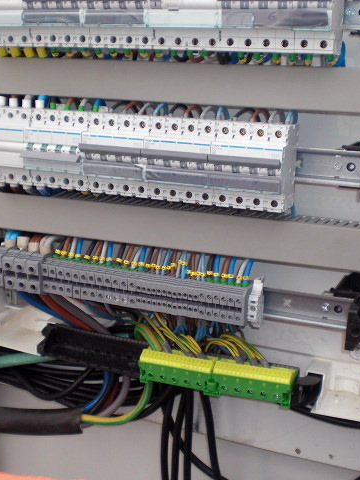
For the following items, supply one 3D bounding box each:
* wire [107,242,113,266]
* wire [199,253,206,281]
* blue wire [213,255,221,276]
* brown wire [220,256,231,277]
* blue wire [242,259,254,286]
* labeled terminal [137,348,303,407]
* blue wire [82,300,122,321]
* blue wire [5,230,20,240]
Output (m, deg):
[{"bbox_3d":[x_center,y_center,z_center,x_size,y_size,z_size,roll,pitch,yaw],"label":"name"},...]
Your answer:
[{"bbox_3d":[-0.078,0.016,0.779,0.005,0.028,0.005,5,3,0],"label":"wire"},{"bbox_3d":[0.024,0.028,0.739,0.004,0.031,0.004,5,4,22],"label":"wire"},{"bbox_3d":[0.039,0.027,0.731,0.007,0.025,0.008,7,13,21],"label":"blue wire"},{"bbox_3d":[0.048,0.028,0.729,0.005,0.023,0.005,20,7,18],"label":"brown wire"},{"bbox_3d":[0.071,0.033,0.719,0.007,0.031,0.008,18,17,19],"label":"blue wire"},{"bbox_3d":[0.038,0.145,0.759,0.170,0.033,0.031,5,12,22],"label":"labeled terminal"},{"bbox_3d":[-0.088,0.081,0.802,0.048,0.018,0.016,7,13,21],"label":"blue wire"},{"bbox_3d":[-0.194,-0.007,0.829,0.020,0.014,0.016,7,13,21],"label":"blue wire"}]

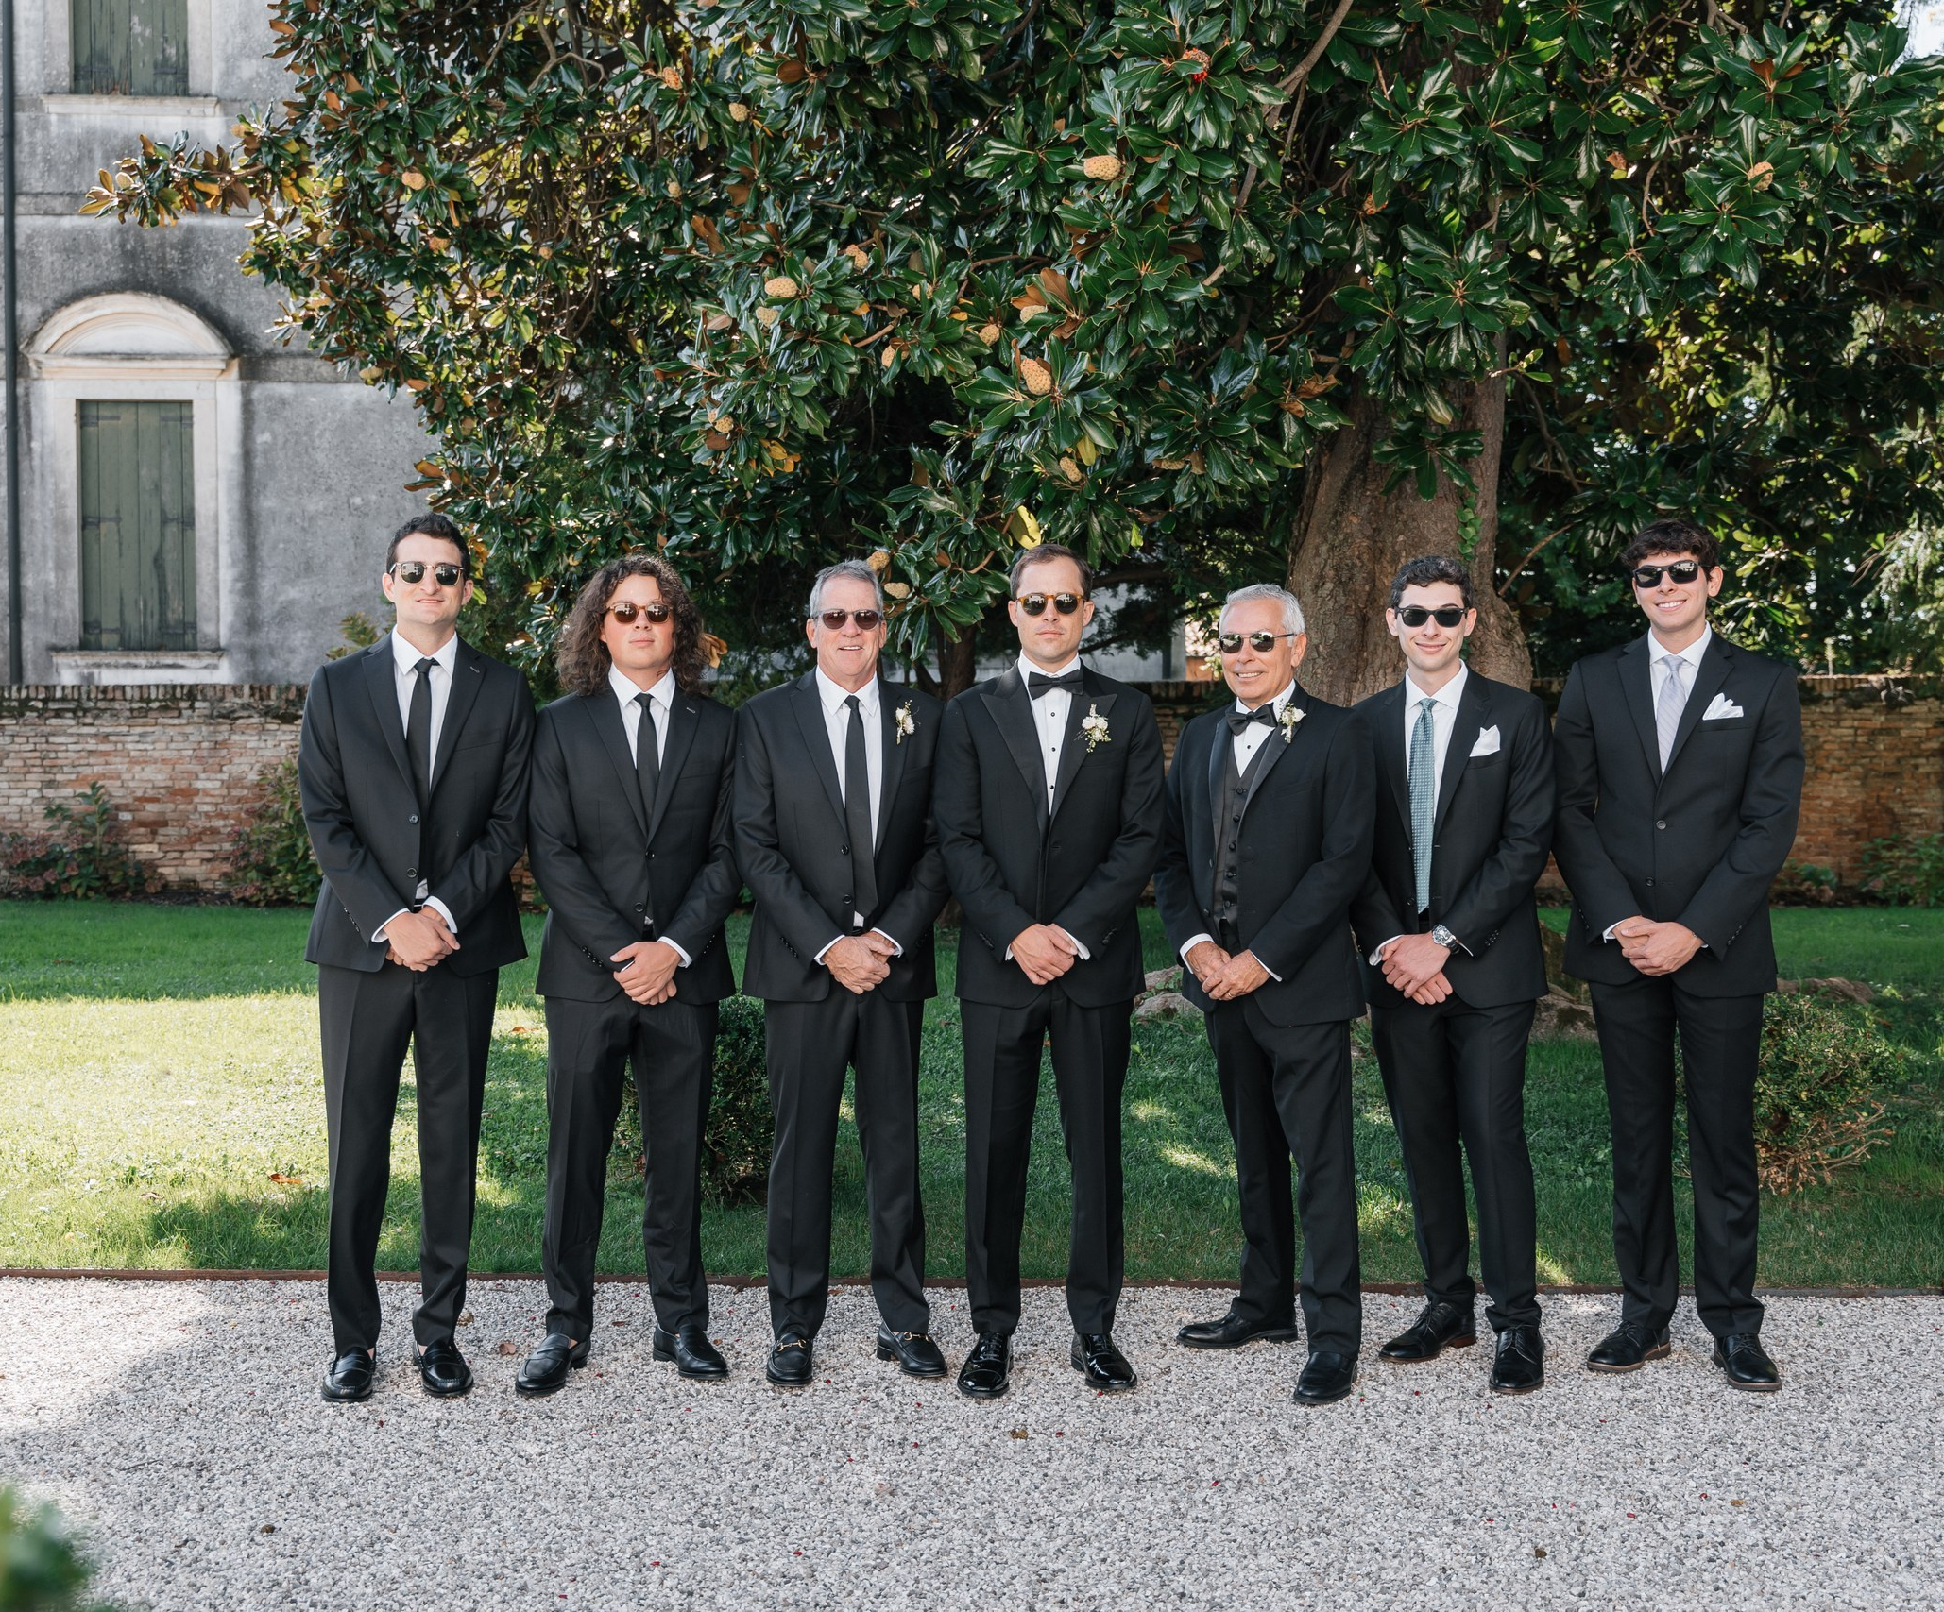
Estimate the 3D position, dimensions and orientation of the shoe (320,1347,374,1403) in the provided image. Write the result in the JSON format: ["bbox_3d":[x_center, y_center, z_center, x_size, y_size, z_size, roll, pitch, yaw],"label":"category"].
[{"bbox_3d":[-1.345,1.191,4.627,0.105,0.100,0.290,0,2,-5],"label":"shoe"}]

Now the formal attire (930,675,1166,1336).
[{"bbox_3d":[0.167,0.421,4.590,0.490,1.441,0.350,0,2,2],"label":"formal attire"}]

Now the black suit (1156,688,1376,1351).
[{"bbox_3d":[0.655,0.460,4.770,0.465,1.450,0.350,1,1,31],"label":"black suit"}]

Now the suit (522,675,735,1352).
[{"bbox_3d":[-0.729,0.454,4.631,0.460,1.438,0.340,0,2,-11],"label":"suit"}]

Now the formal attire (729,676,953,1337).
[{"bbox_3d":[-0.287,0.443,4.750,0.475,1.470,0.310,0,1,-4],"label":"formal attire"}]

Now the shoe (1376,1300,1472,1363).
[{"bbox_3d":[1.036,1.183,4.879,0.298,0.105,0.106,-1,1,-35],"label":"shoe"}]

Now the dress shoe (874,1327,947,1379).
[{"bbox_3d":[-0.142,1.184,4.796,0.106,0.105,0.298,-1,1,-28],"label":"dress shoe"}]

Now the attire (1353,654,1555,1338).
[{"bbox_3d":[1.062,0.430,4.728,0.470,1.476,0.340,1,2,26],"label":"attire"}]

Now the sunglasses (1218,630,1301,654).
[{"bbox_3d":[0.633,-0.357,4.693,0.140,0.045,0.145,1,8,34],"label":"sunglasses"}]

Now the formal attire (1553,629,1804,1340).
[{"bbox_3d":[1.559,0.400,4.713,0.550,1.554,0.360,1,2,20],"label":"formal attire"}]

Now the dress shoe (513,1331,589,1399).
[{"bbox_3d":[-0.909,1.187,4.666,0.106,0.105,0.298,0,1,13],"label":"dress shoe"}]

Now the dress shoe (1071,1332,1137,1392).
[{"bbox_3d":[0.287,1.183,4.705,0.105,0.110,0.300,-1,2,-14],"label":"dress shoe"}]

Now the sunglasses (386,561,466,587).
[{"bbox_3d":[-1.164,-0.486,4.570,0.148,0.050,0.150,0,0,-18],"label":"sunglasses"}]

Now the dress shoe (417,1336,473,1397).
[{"bbox_3d":[-1.147,1.187,4.658,0.106,0.105,0.298,-1,1,-24],"label":"dress shoe"}]

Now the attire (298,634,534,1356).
[{"bbox_3d":[-1.190,0.407,4.576,0.510,1.545,0.350,0,2,-12],"label":"attire"}]

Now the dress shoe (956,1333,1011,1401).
[{"bbox_3d":[0.029,1.187,4.654,0.106,0.105,0.298,0,1,8],"label":"dress shoe"}]

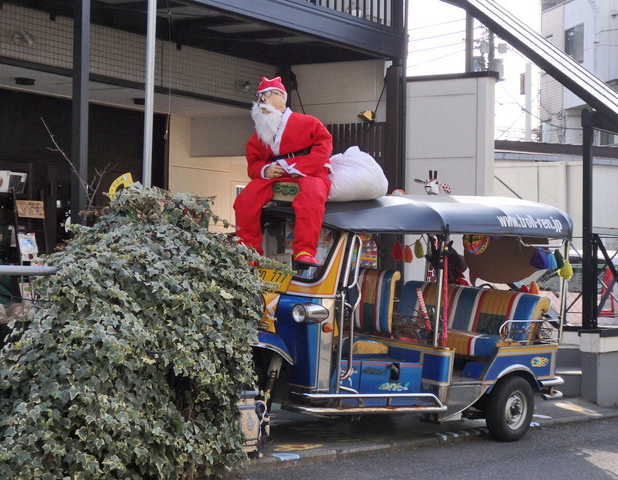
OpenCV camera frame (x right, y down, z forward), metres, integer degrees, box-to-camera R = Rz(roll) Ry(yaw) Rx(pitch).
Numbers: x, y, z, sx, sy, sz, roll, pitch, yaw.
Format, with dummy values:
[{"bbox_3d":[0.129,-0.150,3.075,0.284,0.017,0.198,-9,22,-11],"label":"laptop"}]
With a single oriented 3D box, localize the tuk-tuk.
[{"bbox_3d":[0.501,0.554,9.948,1.440,1.840,3.000,5,2,44],"label":"tuk-tuk"}]

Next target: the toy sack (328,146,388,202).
[{"bbox_3d":[0.330,-0.476,9.800,0.460,0.420,0.480,0,-2,44],"label":"toy sack"}]

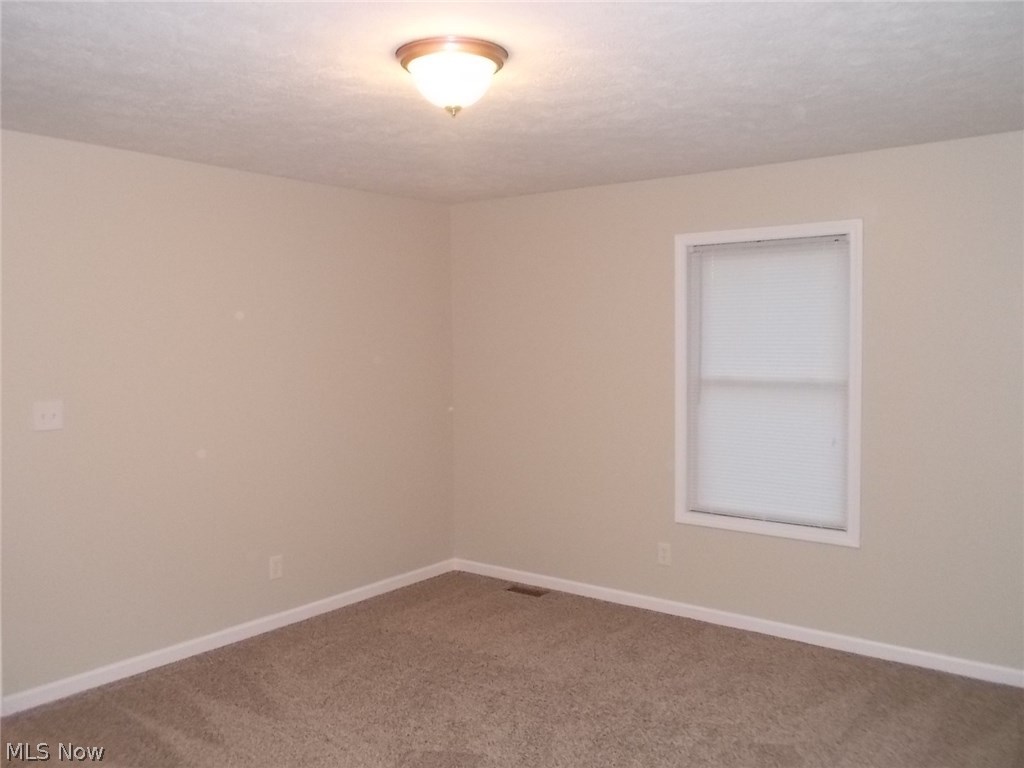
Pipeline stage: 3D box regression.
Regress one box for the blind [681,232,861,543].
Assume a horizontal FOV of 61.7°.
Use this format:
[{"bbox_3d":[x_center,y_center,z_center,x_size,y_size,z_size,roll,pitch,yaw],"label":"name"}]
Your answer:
[{"bbox_3d":[1.309,-0.009,4.450,0.983,1.583,0.100,2,4,37],"label":"blind"}]

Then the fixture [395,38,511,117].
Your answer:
[{"bbox_3d":[-0.182,-0.918,2.645,0.345,0.185,0.345,0,3,0],"label":"fixture"}]

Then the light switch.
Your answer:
[{"bbox_3d":[-1.975,0.135,3.664,0.018,0.122,0.122,2,4,37],"label":"light switch"}]

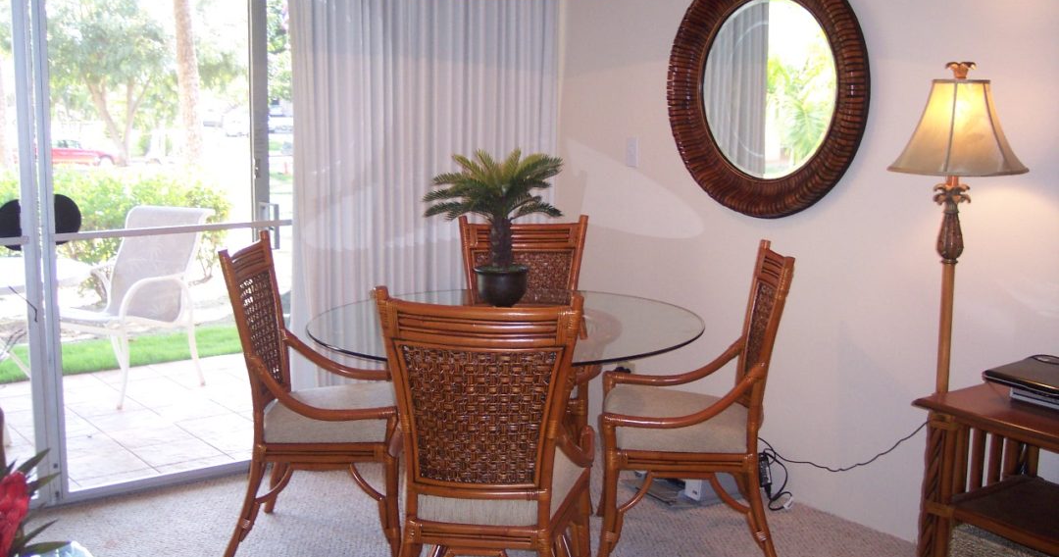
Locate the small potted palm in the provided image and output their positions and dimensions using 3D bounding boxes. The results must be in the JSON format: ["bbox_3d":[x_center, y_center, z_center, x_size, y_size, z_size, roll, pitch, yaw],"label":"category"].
[{"bbox_3d":[-0.116,-0.157,3.745,0.447,0.508,0.447,1,9,0],"label":"small potted palm"}]

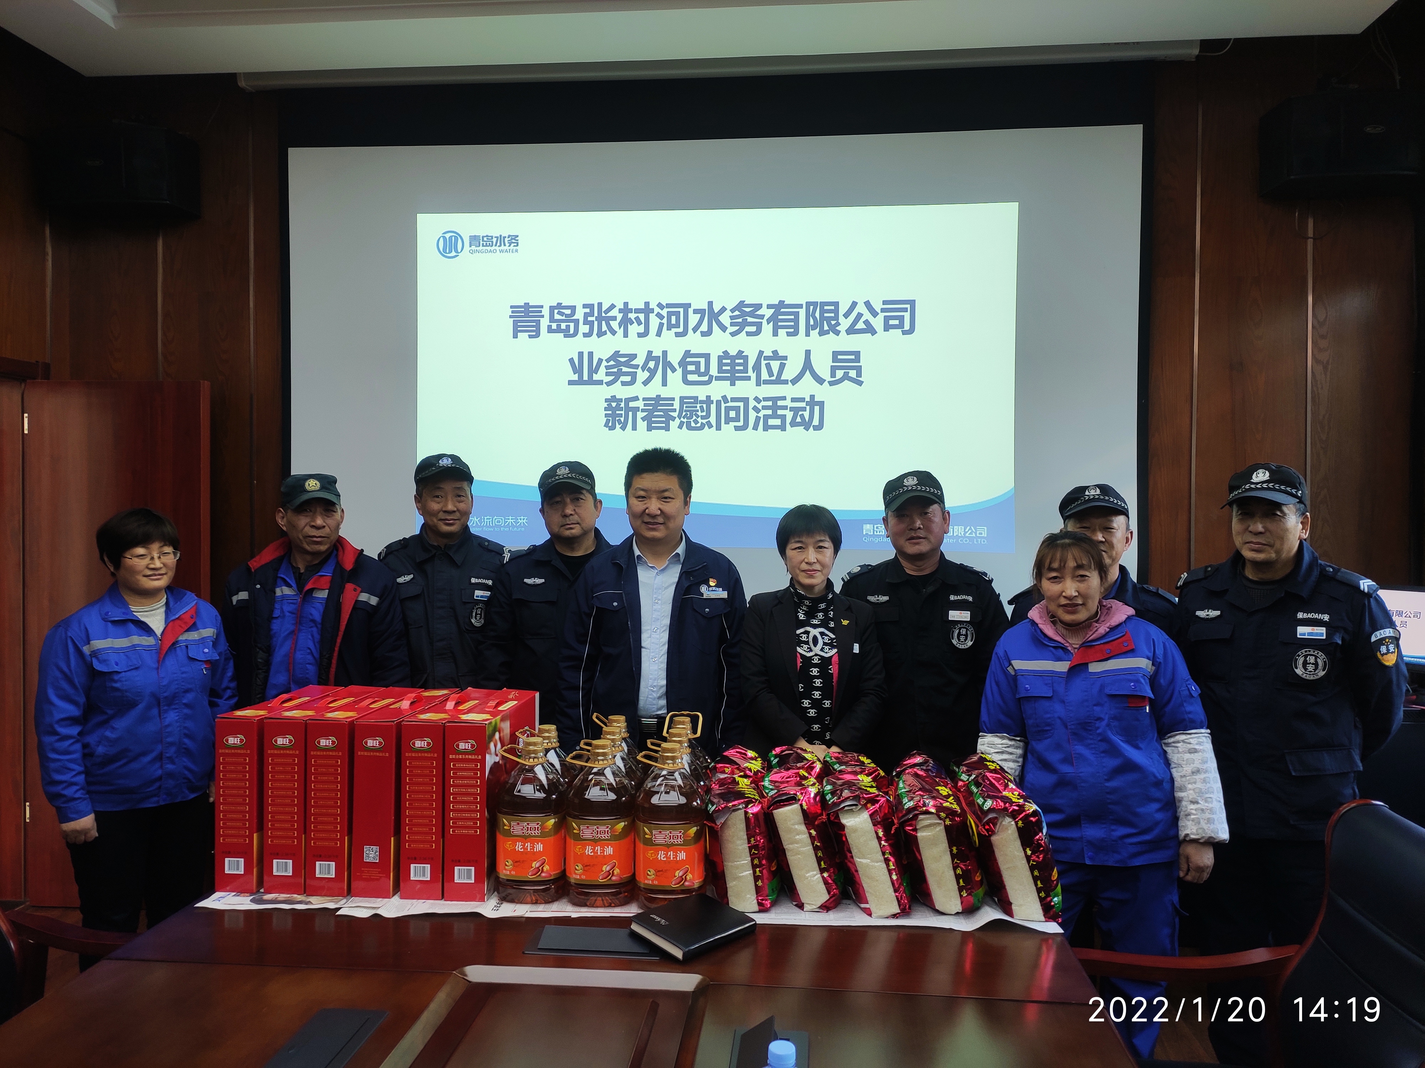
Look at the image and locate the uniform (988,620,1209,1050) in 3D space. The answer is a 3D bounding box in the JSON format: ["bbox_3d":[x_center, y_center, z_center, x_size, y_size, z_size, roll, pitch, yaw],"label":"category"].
[{"bbox_3d":[0.942,0.836,2.520,0.530,1.270,0.300,1,1,27],"label":"uniform"}]

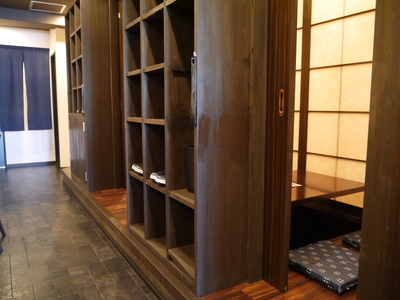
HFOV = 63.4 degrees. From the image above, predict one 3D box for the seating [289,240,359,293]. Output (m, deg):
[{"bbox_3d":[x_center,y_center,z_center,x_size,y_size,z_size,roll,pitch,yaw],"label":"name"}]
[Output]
[{"bbox_3d":[0.791,0.683,1.946,0.434,0.048,0.424,-4,8,-31],"label":"seating"}]

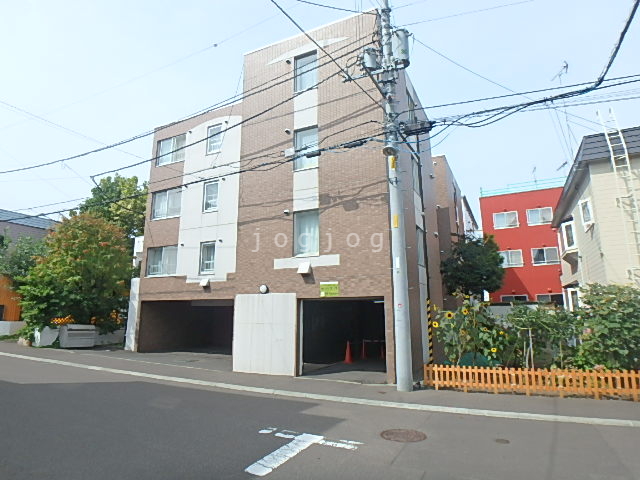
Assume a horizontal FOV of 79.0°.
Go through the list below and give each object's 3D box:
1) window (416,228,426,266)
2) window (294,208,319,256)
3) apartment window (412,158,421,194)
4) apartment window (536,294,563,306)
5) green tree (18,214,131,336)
[{"bbox_3d":[3.633,0.285,14.033,0.150,1.350,1.200,-6,-13,26],"label":"window"},{"bbox_3d":[-0.378,-0.193,11.040,0.840,1.350,0.120,-6,-12,25],"label":"window"},{"bbox_3d":[3.602,-2.348,14.535,0.150,1.350,1.200,-6,-13,26],"label":"apartment window"},{"bbox_3d":[14.407,3.959,24.231,1.460,1.090,0.130,-6,-13,24],"label":"apartment window"},{"bbox_3d":[-13.105,2.200,20.690,5.023,6.571,5.023,-6,-13,24],"label":"green tree"}]

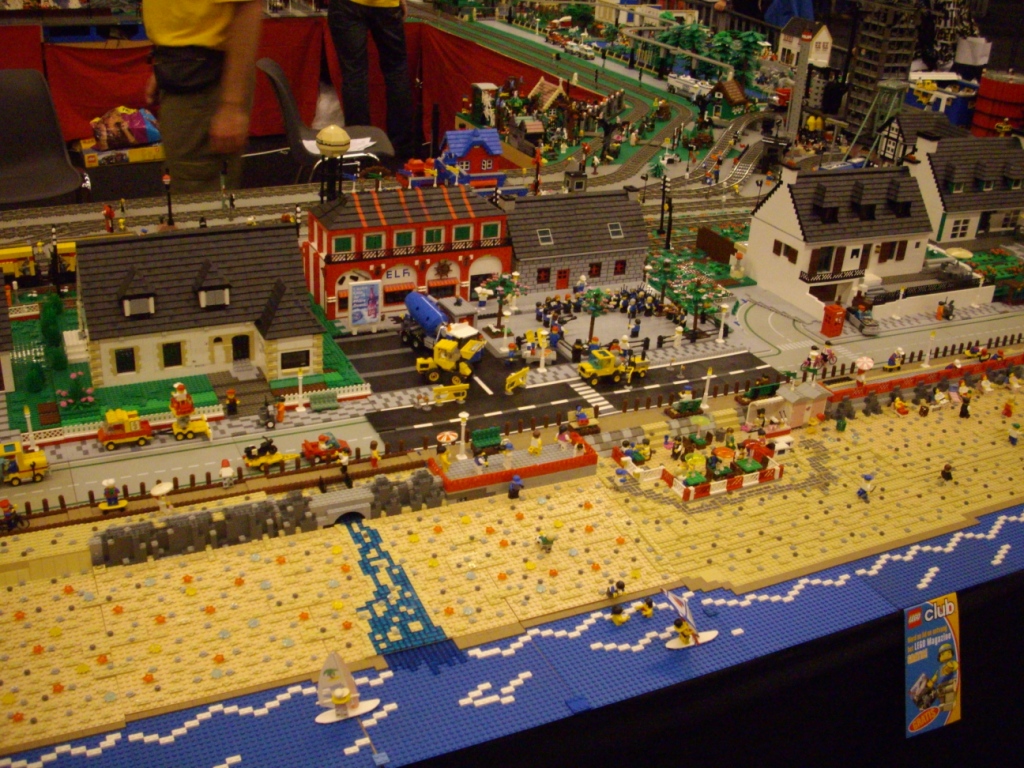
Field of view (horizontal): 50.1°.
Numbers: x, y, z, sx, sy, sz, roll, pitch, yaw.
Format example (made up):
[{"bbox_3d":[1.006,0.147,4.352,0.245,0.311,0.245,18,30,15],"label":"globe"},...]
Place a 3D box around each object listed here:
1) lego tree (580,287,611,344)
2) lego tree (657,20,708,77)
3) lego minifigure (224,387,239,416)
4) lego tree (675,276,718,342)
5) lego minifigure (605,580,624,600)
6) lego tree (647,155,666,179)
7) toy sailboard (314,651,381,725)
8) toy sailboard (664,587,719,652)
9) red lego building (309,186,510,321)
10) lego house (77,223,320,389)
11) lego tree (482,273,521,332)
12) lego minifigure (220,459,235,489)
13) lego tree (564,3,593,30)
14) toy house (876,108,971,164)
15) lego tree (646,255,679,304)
[{"bbox_3d":[0.158,-0.127,2.093,0.062,0.124,0.062,3,26,-1],"label":"lego tree"},{"bbox_3d":[0.778,-1.488,4.881,0.225,0.230,0.200,-9,29,-24],"label":"lego tree"},{"bbox_3d":[-0.461,0.029,1.801,0.024,0.041,0.015,-9,29,-24],"label":"lego minifigure"},{"bbox_3d":[0.377,-0.158,2.198,0.090,0.117,0.088,3,26,-1],"label":"lego tree"},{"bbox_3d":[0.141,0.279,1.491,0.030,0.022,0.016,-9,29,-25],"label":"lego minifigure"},{"bbox_3d":[0.440,-0.653,3.309,0.052,0.047,0.050,-9,29,-24],"label":"lego tree"},{"bbox_3d":[-0.189,0.340,1.253,0.082,0.102,0.028,-9,29,-25],"label":"toy sailboard"},{"bbox_3d":[0.232,0.296,1.408,0.090,0.092,0.032,-8,29,-22],"label":"toy sailboard"},{"bbox_3d":[-0.213,-0.292,2.259,0.407,0.233,0.174,-9,29,-25],"label":"red lego building"},{"bbox_3d":[-0.559,-0.151,1.933,0.398,0.225,0.302,-9,29,-25],"label":"lego house"},{"bbox_3d":[-0.015,-0.161,2.143,0.088,0.115,0.085,3,26,-1],"label":"lego tree"},{"bbox_3d":[-0.416,0.131,1.598,0.024,0.042,0.015,-9,29,-24],"label":"lego minifigure"},{"bbox_3d":[0.384,-2.037,6.084,0.152,0.156,0.152,-9,29,-25],"label":"lego tree"},{"bbox_3d":[1.174,-0.691,3.122,0.244,0.151,0.164,-9,29,-25],"label":"toy house"},{"bbox_3d":[0.321,-0.210,2.296,0.088,0.117,0.085,-9,29,-24],"label":"lego tree"}]

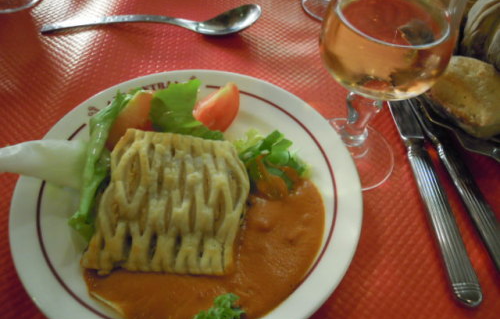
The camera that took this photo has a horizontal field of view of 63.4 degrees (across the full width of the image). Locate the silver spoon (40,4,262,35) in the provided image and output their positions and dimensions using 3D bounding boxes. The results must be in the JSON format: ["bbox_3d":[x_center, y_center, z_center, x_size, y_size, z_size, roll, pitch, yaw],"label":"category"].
[{"bbox_3d":[-0.101,-0.148,0.426,0.228,0.020,0.042,-6,52,-8],"label":"silver spoon"}]

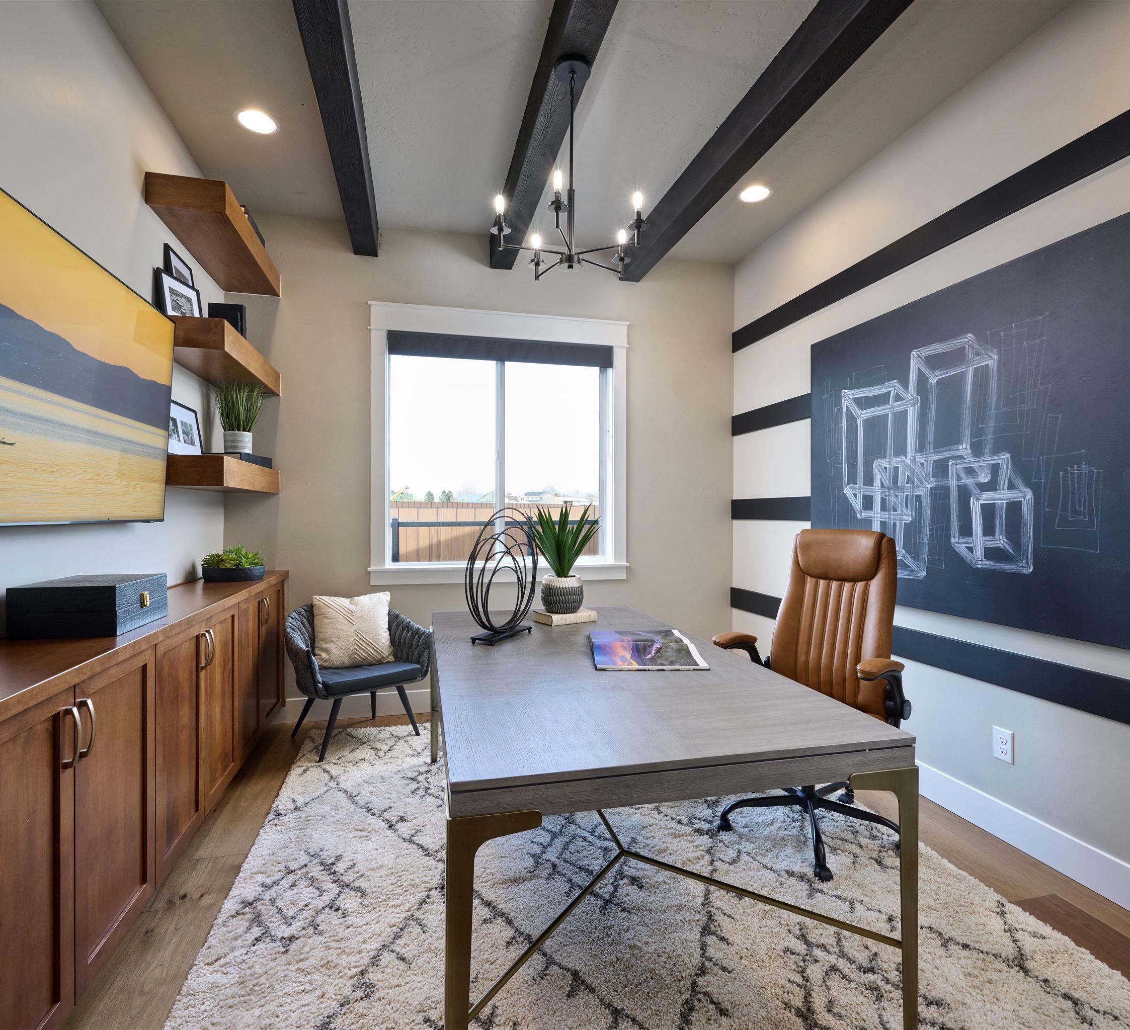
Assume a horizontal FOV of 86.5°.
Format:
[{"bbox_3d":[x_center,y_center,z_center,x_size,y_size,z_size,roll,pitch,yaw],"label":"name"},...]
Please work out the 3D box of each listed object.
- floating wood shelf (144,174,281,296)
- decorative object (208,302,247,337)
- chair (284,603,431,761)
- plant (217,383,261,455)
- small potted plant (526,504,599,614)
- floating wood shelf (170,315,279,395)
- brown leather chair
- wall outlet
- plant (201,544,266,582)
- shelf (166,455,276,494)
[{"bbox_3d":[-1.706,-1.353,3.018,0.296,0.127,1.046,0,0,-14],"label":"floating wood shelf"},{"bbox_3d":[-1.695,-0.949,3.028,0.155,0.230,0.100,0,0,-14],"label":"decorative object"},{"bbox_3d":[-1.189,0.883,3.341,0.720,0.700,0.630,0,0,-42],"label":"chair"},{"bbox_3d":[-1.623,-0.493,2.986,0.200,0.385,0.200,0,0,-14],"label":"plant"},{"bbox_3d":[-0.009,0.205,2.883,0.335,0.505,0.320,0,0,0],"label":"small potted plant"},{"bbox_3d":[-1.707,-0.768,3.017,0.296,0.128,1.053,0,0,-14],"label":"floating wood shelf"},{"bbox_3d":[0.922,0.649,2.352,0.740,1.160,0.680,0,0,-41],"label":"brown leather chair"},{"bbox_3d":[1.695,0.893,2.331,0.010,0.119,0.073,0,0,-14],"label":"wall outlet"},{"bbox_3d":[-1.745,0.249,3.165,0.265,0.180,0.275,0,0,-14],"label":"plant"},{"bbox_3d":[-1.709,-0.188,3.016,0.296,0.128,1.060,0,0,-14],"label":"shelf"}]

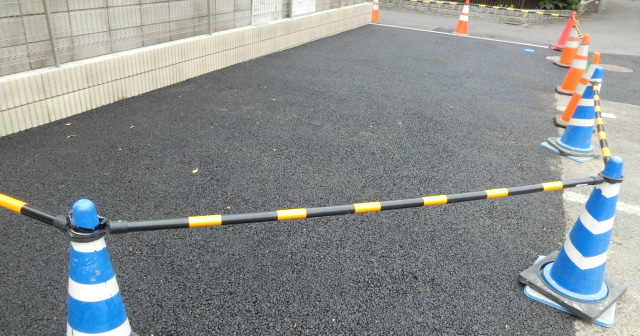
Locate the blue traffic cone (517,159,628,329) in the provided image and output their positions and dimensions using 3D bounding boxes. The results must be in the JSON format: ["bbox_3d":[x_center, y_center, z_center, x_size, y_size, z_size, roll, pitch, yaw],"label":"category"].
[{"bbox_3d":[1.315,0.278,2.206,0.420,0.700,0.420,23,30,34],"label":"blue traffic cone"}]

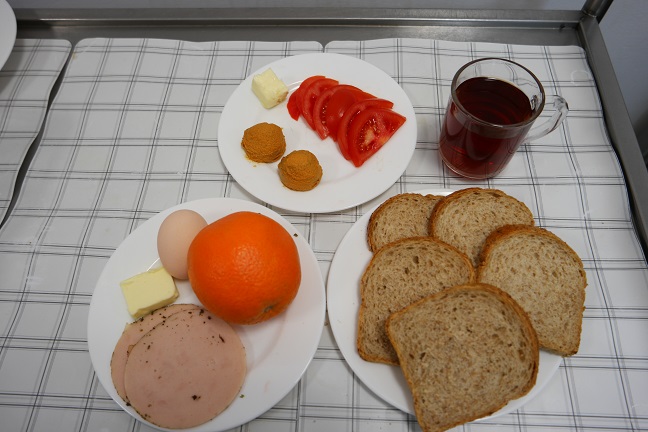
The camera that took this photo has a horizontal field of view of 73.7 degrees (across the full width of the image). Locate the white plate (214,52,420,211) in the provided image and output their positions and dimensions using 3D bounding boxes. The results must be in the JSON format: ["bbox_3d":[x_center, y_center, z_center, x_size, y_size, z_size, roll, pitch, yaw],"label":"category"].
[{"bbox_3d":[-0.006,-0.086,0.435,0.195,0.019,0.195,-1,64,1],"label":"white plate"}]

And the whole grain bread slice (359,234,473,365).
[{"bbox_3d":[0.075,0.068,0.345,0.094,0.013,0.106,0,73,1],"label":"whole grain bread slice"}]

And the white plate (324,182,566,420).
[{"bbox_3d":[0.097,0.067,0.359,0.190,0.019,0.190,-1,64,1],"label":"white plate"}]

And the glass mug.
[{"bbox_3d":[0.162,-0.084,0.394,0.107,0.085,0.075,0,64,1],"label":"glass mug"}]

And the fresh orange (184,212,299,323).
[{"bbox_3d":[-0.060,0.039,0.331,0.084,0.083,0.084,-3,64,0],"label":"fresh orange"}]

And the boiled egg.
[{"bbox_3d":[-0.116,0.024,0.360,0.044,0.044,0.060,-8,76,-3],"label":"boiled egg"}]

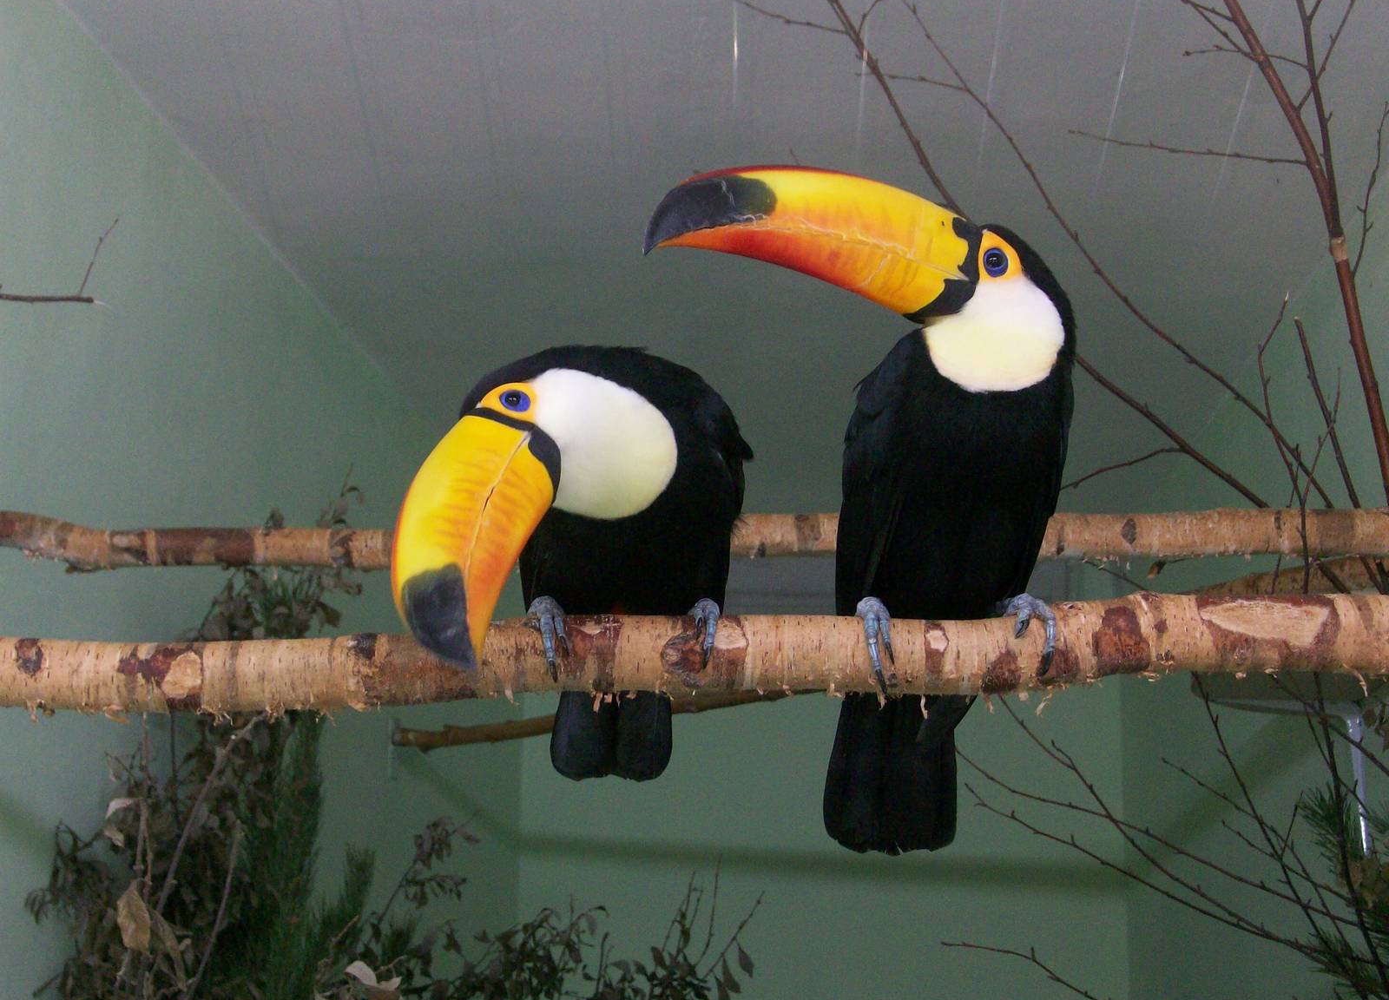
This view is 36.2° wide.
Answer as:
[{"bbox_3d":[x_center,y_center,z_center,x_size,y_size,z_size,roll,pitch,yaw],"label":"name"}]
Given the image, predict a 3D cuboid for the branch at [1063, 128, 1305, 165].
[{"bbox_3d":[0.405,-0.290,1.750,0.194,0.012,0.030,8,-12,0],"label":"branch"}]

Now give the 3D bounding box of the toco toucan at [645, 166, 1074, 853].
[{"bbox_3d":[0.081,0.017,1.236,0.258,0.360,0.205,3,-12,-12],"label":"toco toucan"}]

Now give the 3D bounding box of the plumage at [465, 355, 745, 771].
[{"bbox_3d":[-0.041,0.033,1.205,0.155,0.240,0.250,0,-12,3],"label":"plumage"}]

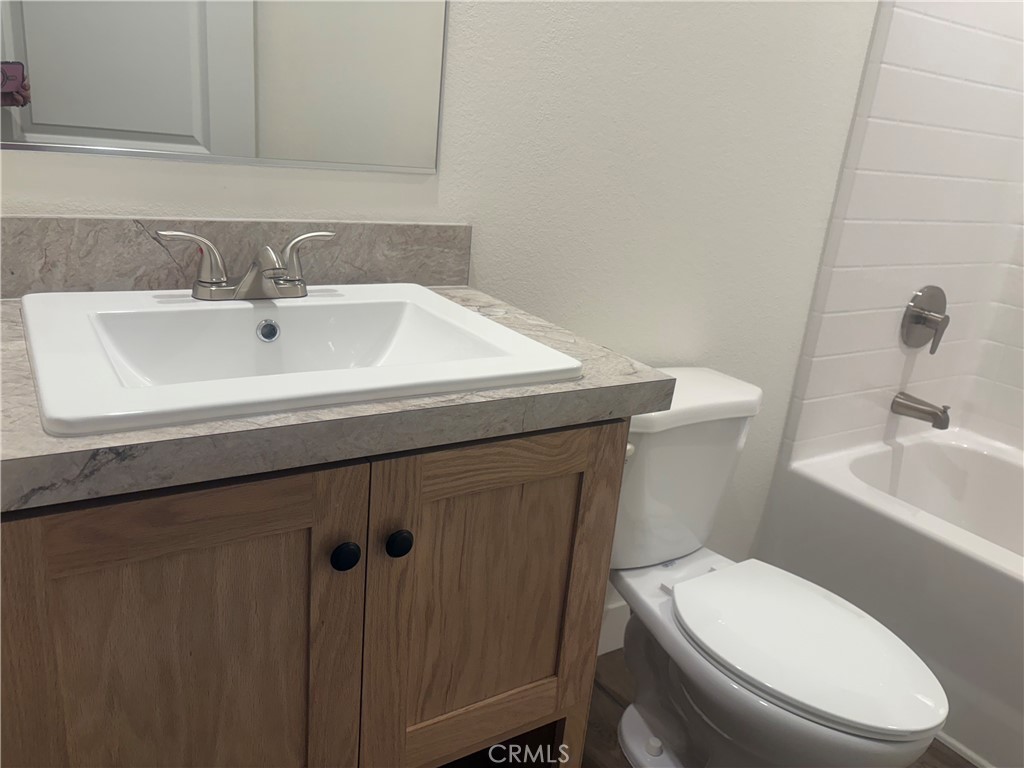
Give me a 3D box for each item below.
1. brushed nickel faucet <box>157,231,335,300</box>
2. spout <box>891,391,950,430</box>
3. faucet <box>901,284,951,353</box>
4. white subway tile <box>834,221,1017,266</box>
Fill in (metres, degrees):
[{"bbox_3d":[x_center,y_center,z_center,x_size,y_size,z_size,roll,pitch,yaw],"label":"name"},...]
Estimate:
[{"bbox_3d":[-0.324,-0.144,0.995,0.231,0.090,0.150,-6,21,-31],"label":"brushed nickel faucet"},{"bbox_3d":[1.105,0.072,2.065,0.056,0.073,0.142,-6,21,-31],"label":"spout"},{"bbox_3d":[1.111,-0.166,2.015,0.176,0.174,0.080,-6,21,-31],"label":"faucet"},{"bbox_3d":[1.073,-0.355,1.969,0.757,0.111,0.010,-6,21,-31],"label":"white subway tile"}]

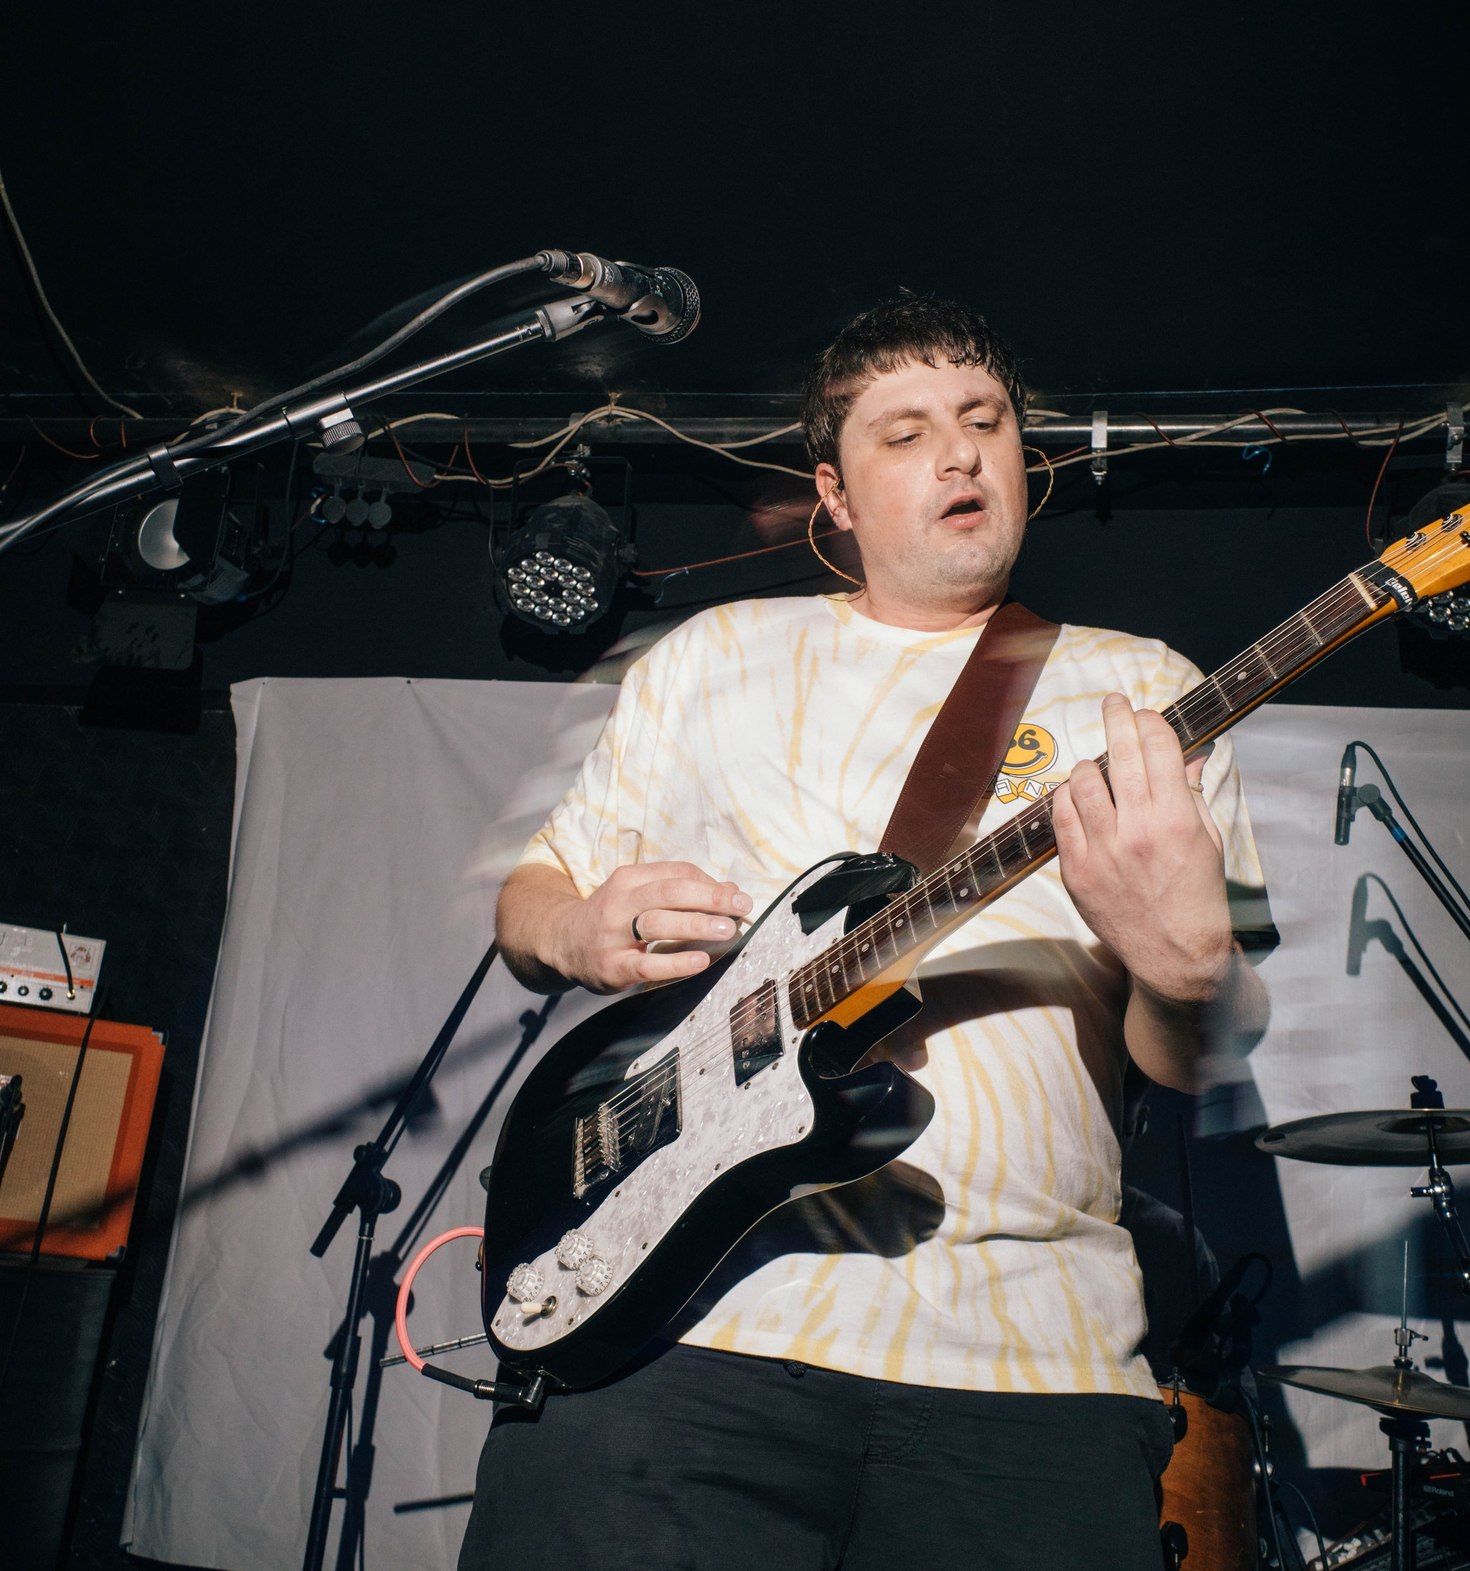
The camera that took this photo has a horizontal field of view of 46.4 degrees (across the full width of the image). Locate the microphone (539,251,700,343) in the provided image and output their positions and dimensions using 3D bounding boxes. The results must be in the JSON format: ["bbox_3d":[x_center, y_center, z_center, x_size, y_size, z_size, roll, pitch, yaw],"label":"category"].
[{"bbox_3d":[-0.071,-0.307,1.057,0.052,0.052,0.205,1,7,18],"label":"microphone"}]

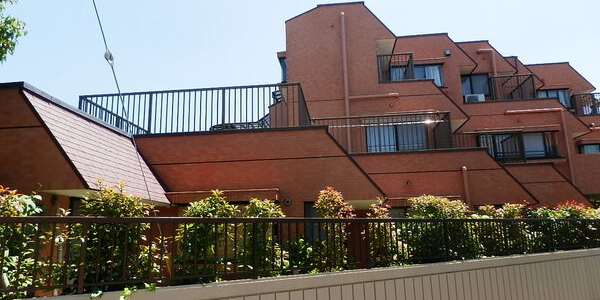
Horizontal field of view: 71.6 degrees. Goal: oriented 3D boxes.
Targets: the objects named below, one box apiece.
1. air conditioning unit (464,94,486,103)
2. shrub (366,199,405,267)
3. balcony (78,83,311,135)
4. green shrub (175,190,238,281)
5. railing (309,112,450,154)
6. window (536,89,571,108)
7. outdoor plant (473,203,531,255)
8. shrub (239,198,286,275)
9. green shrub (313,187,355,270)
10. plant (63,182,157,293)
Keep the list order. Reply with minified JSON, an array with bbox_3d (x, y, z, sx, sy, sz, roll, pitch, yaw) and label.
[{"bbox_3d":[7.038,-1.945,16.610,0.760,0.550,0.290,-3,-12,5],"label":"air conditioning unit"},{"bbox_3d":[1.349,1.331,6.560,0.558,1.101,0.513,-1,-12,0],"label":"shrub"},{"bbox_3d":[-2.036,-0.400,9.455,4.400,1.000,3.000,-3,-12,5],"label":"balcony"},{"bbox_3d":[-1.109,1.028,4.933,0.704,1.121,0.648,6,-14,-33],"label":"green shrub"},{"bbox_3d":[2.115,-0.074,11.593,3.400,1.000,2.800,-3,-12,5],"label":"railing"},{"bbox_3d":[12.072,-2.401,19.741,1.500,0.930,0.120,-3,-12,5],"label":"window"},{"bbox_3d":[4.051,1.613,8.359,1.000,1.074,0.920,6,-14,-33],"label":"outdoor plant"},{"bbox_3d":[-0.482,1.127,5.344,0.535,1.032,0.492,-1,-12,0],"label":"shrub"},{"bbox_3d":[0.484,1.131,6.008,0.574,1.244,0.529,-1,-12,0],"label":"green shrub"},{"bbox_3d":[-1.976,0.920,4.360,0.857,1.182,0.789,6,-14,-33],"label":"plant"}]

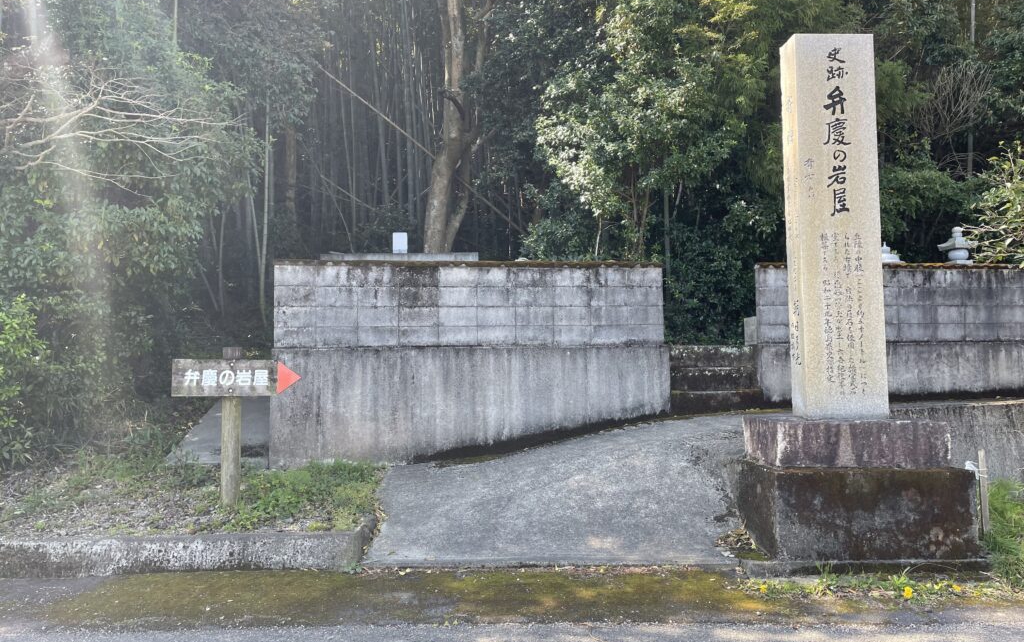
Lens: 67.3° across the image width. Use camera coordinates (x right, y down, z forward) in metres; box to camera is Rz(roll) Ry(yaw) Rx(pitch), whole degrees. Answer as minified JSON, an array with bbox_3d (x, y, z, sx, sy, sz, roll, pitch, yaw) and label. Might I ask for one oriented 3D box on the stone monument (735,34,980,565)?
[{"bbox_3d":[2.680,-0.267,6.312,1.490,4.140,1.020,-1,-3,0],"label":"stone monument"}]

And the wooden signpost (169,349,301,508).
[{"bbox_3d":[-2.331,0.893,6.540,1.090,1.335,0.180,0,-3,-2],"label":"wooden signpost"}]

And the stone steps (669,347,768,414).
[{"bbox_3d":[2.156,0.633,8.638,1.060,0.750,0.800,0,-3,-9],"label":"stone steps"}]

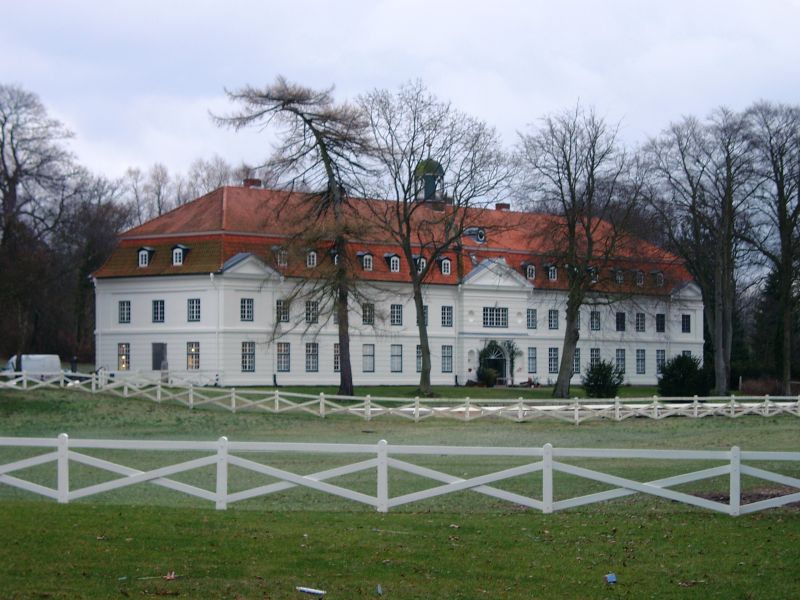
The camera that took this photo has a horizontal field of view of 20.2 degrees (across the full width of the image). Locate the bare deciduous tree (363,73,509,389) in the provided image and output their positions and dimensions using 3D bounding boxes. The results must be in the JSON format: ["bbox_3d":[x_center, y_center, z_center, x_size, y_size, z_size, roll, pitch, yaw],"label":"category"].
[{"bbox_3d":[2.490,-4.380,157.000,10.510,21.990,10.300,0,-2,0],"label":"bare deciduous tree"}]

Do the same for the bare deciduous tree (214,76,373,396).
[{"bbox_3d":[-7.320,-4.360,154.000,10.850,21.980,9.600,0,-2,0],"label":"bare deciduous tree"}]

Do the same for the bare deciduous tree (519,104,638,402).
[{"bbox_3d":[12.360,-3.400,157.000,8.400,20.590,8.800,0,-2,0],"label":"bare deciduous tree"}]

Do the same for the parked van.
[{"bbox_3d":[-28.690,5.350,175.000,4.750,2.100,1.950,0,-2,-13],"label":"parked van"}]

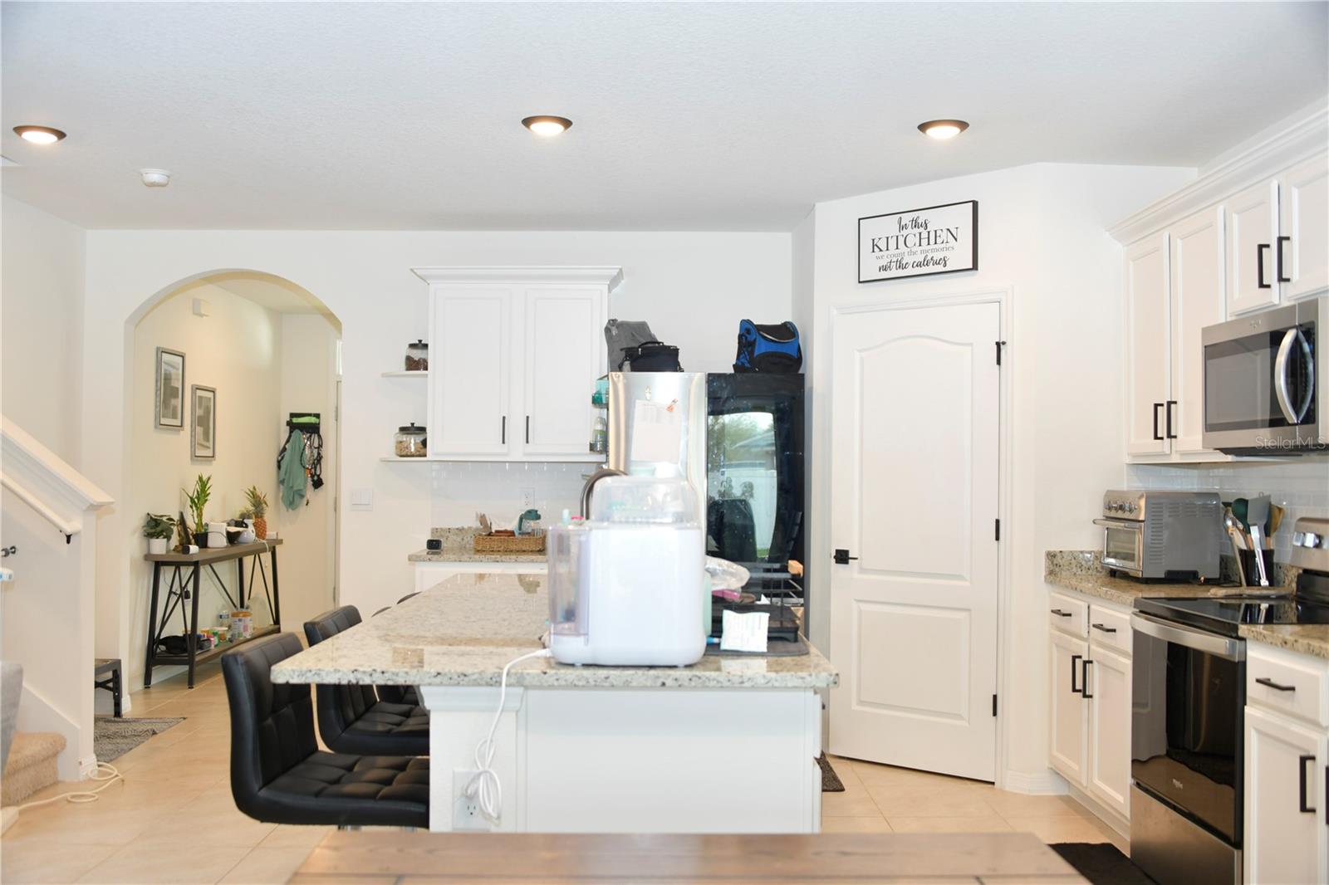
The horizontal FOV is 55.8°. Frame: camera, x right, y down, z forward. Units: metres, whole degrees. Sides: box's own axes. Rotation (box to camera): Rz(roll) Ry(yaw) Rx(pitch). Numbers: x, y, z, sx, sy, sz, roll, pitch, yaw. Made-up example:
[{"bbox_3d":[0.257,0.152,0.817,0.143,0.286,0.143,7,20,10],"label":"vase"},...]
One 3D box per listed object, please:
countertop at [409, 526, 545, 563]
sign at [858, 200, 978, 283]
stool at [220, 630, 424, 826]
[{"bbox_3d":[-0.785,0.534,6.570,0.985,0.134,0.650,0,-1,0],"label":"countertop"},{"bbox_3d":[1.142,-0.903,5.681,0.602,0.302,0.032,-1,-2,43],"label":"sign"},{"bbox_3d":[-0.713,0.927,2.872,0.482,0.925,0.425,0,-1,0],"label":"stool"}]

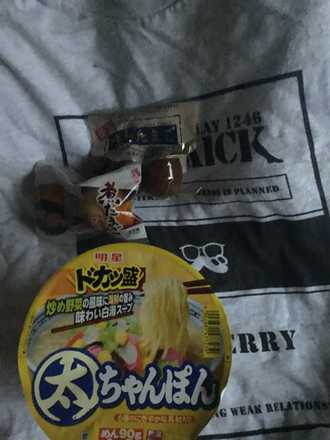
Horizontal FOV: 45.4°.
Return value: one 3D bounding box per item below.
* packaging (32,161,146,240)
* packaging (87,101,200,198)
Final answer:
[{"bbox_3d":[-0.067,-0.017,0.350,0.095,0.031,0.064,-6,74,-6],"label":"packaging"},{"bbox_3d":[-0.020,-0.066,0.372,0.102,0.029,0.083,-4,73,-5],"label":"packaging"}]

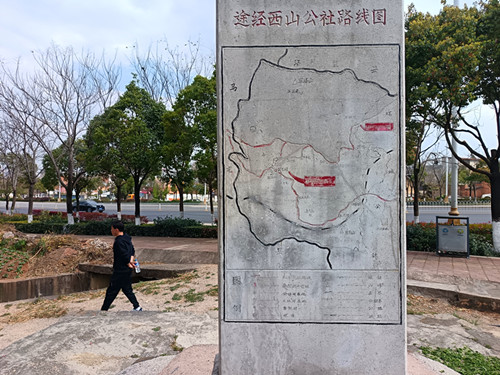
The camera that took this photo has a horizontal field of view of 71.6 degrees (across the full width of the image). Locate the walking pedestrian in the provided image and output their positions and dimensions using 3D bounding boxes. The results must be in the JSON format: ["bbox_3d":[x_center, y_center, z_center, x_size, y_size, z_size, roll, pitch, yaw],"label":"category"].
[{"bbox_3d":[-2.320,1.435,6.330,0.760,1.660,0.500,0,0,-3],"label":"walking pedestrian"}]

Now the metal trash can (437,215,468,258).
[{"bbox_3d":[5.270,1.285,9.020,0.730,1.030,0.360,-1,0,29],"label":"metal trash can"}]

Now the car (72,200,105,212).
[{"bbox_3d":[-20.950,2.470,44.800,4.620,1.500,1.810,-1,0,24],"label":"car"}]

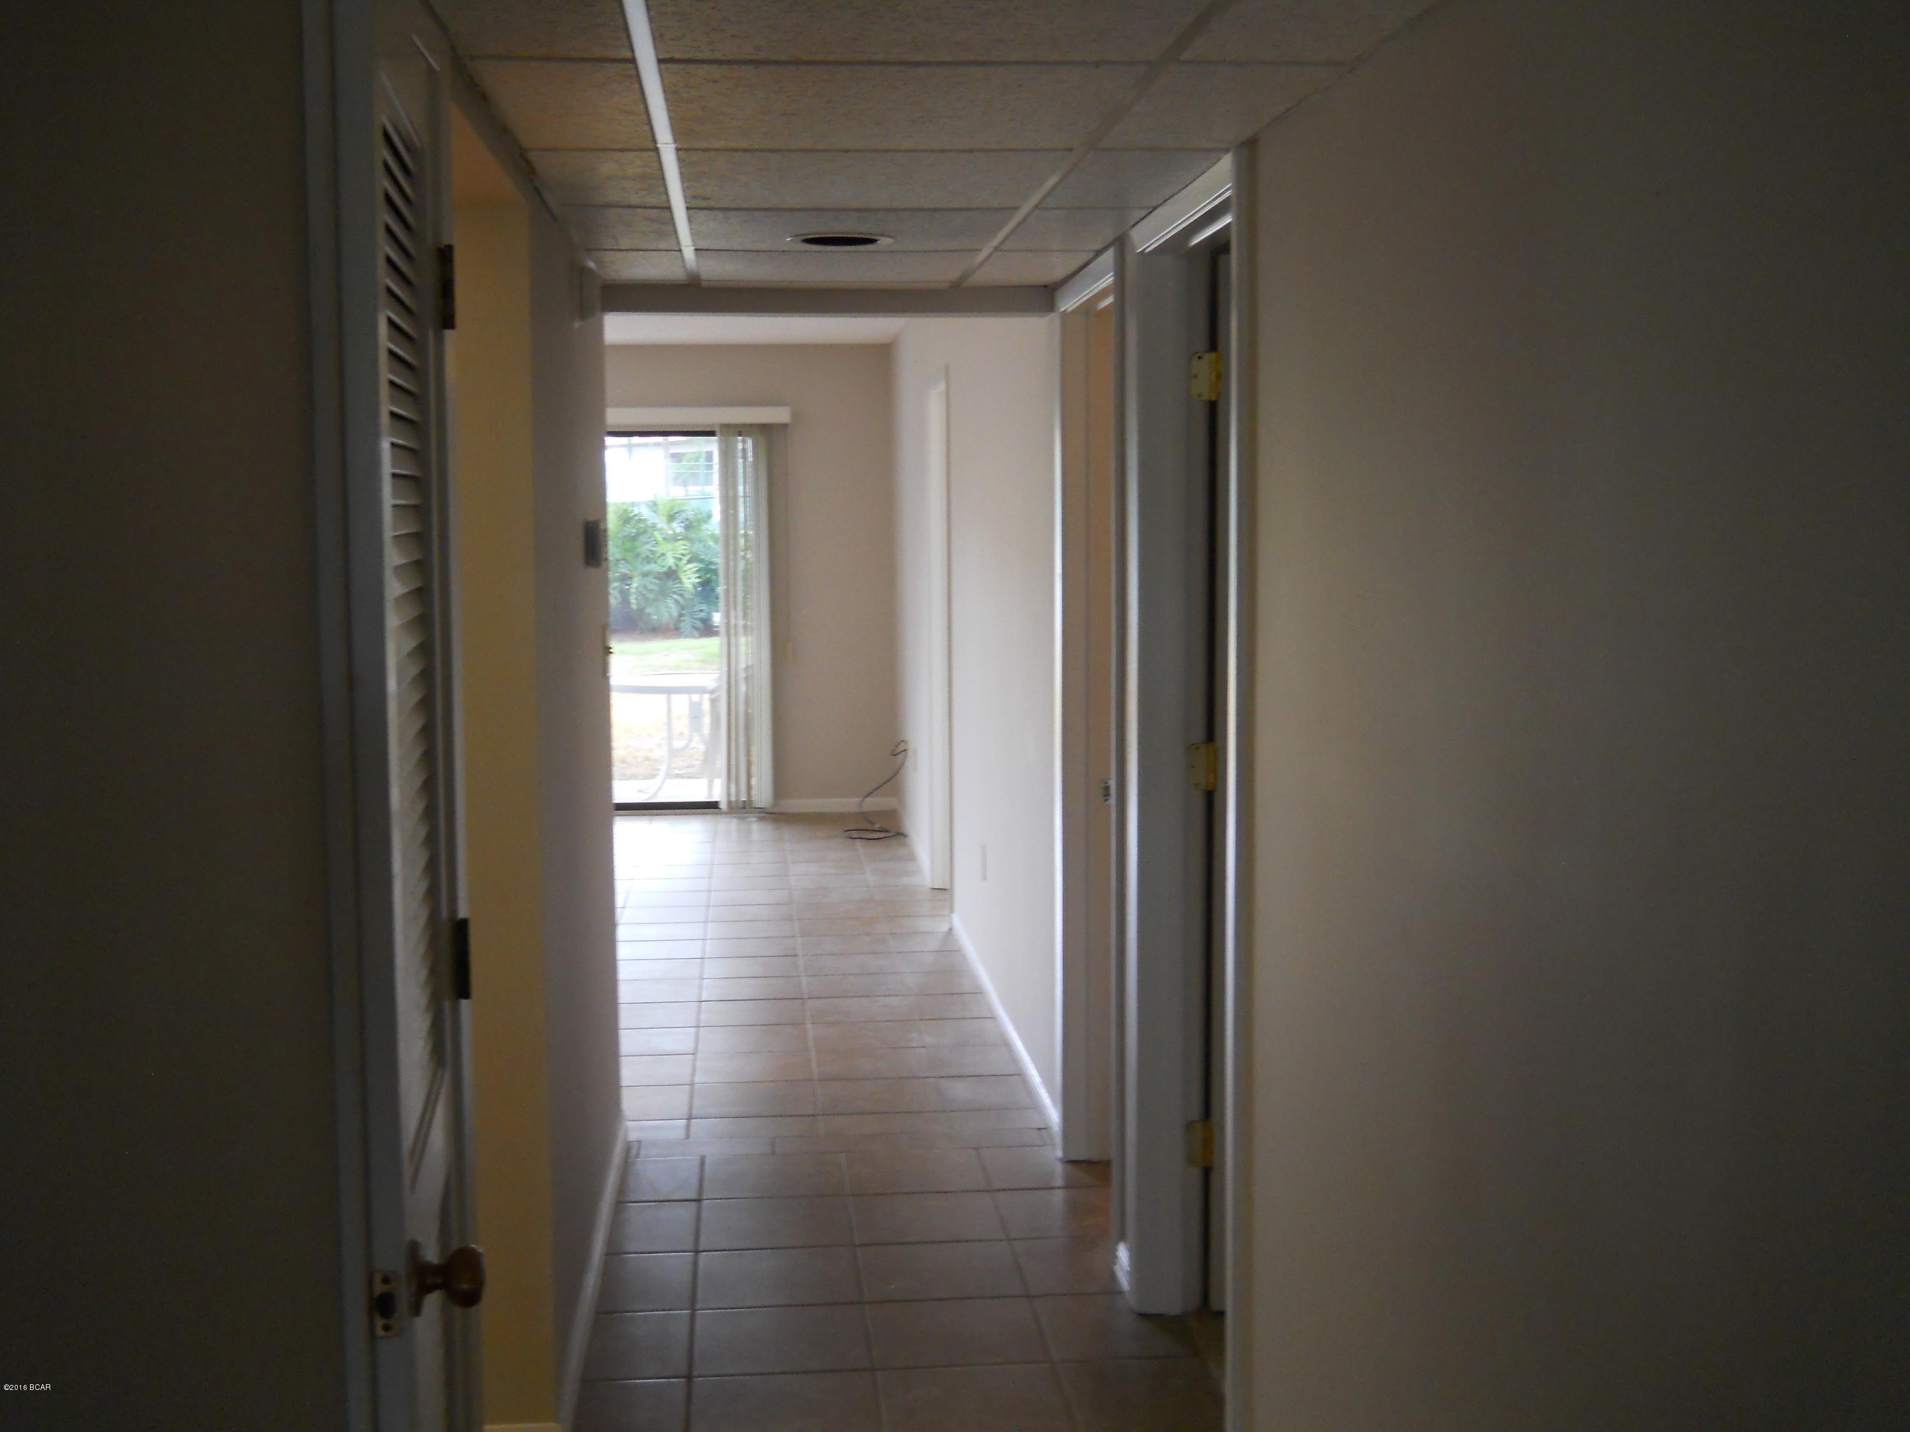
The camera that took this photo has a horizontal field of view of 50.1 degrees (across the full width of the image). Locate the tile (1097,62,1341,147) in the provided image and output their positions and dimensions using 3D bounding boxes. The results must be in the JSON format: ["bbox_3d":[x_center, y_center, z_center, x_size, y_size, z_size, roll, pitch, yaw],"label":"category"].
[{"bbox_3d":[0.341,-0.841,2.815,0.224,0.018,0.607,-1,6,-6],"label":"tile"}]

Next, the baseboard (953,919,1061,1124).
[{"bbox_3d":[0.126,0.906,6.306,0.015,0.083,2.750,-1,6,-6],"label":"baseboard"}]

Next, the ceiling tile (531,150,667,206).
[{"bbox_3d":[-0.579,-0.886,3.344,0.215,0.018,0.594,-1,6,-6],"label":"ceiling tile"}]

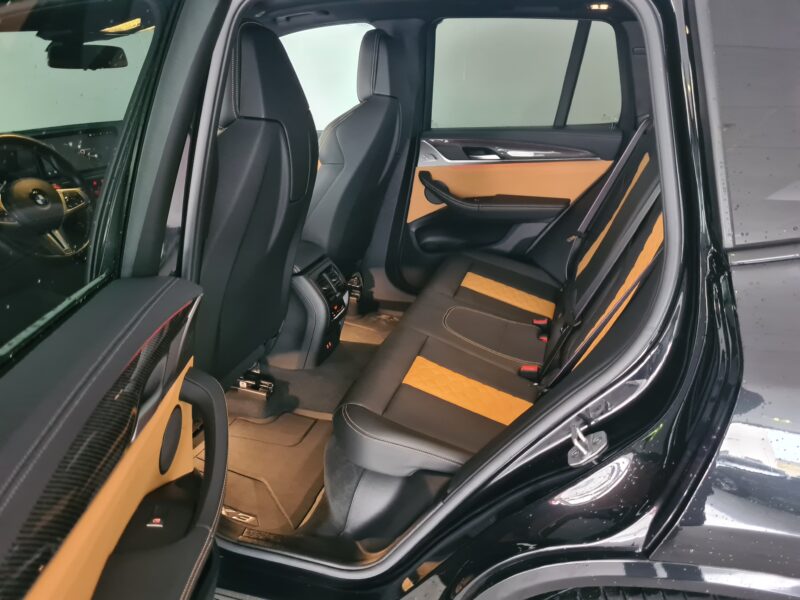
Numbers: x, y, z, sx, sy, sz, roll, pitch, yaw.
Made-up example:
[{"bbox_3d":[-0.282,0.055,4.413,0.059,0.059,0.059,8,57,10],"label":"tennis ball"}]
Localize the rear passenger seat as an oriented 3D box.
[{"bbox_3d":[0.416,-0.033,1.789,0.910,1.000,1.320,7,24,17],"label":"rear passenger seat"}]

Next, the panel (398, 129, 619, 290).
[{"bbox_3d":[0.415,-0.354,2.466,0.840,0.710,0.130,7,24,17],"label":"panel"}]

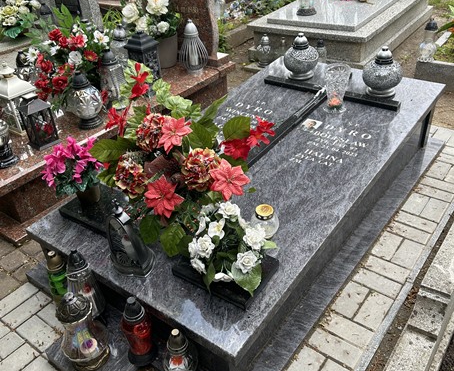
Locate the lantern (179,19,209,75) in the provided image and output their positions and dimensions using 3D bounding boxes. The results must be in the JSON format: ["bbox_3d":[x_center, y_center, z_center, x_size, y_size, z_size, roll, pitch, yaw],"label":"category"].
[{"bbox_3d":[-0.242,-0.984,3.215,0.208,0.356,0.208,-3,33,2],"label":"lantern"}]

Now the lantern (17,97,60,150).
[{"bbox_3d":[-1.041,-0.360,2.506,0.145,0.275,0.145,20,39,32],"label":"lantern"}]

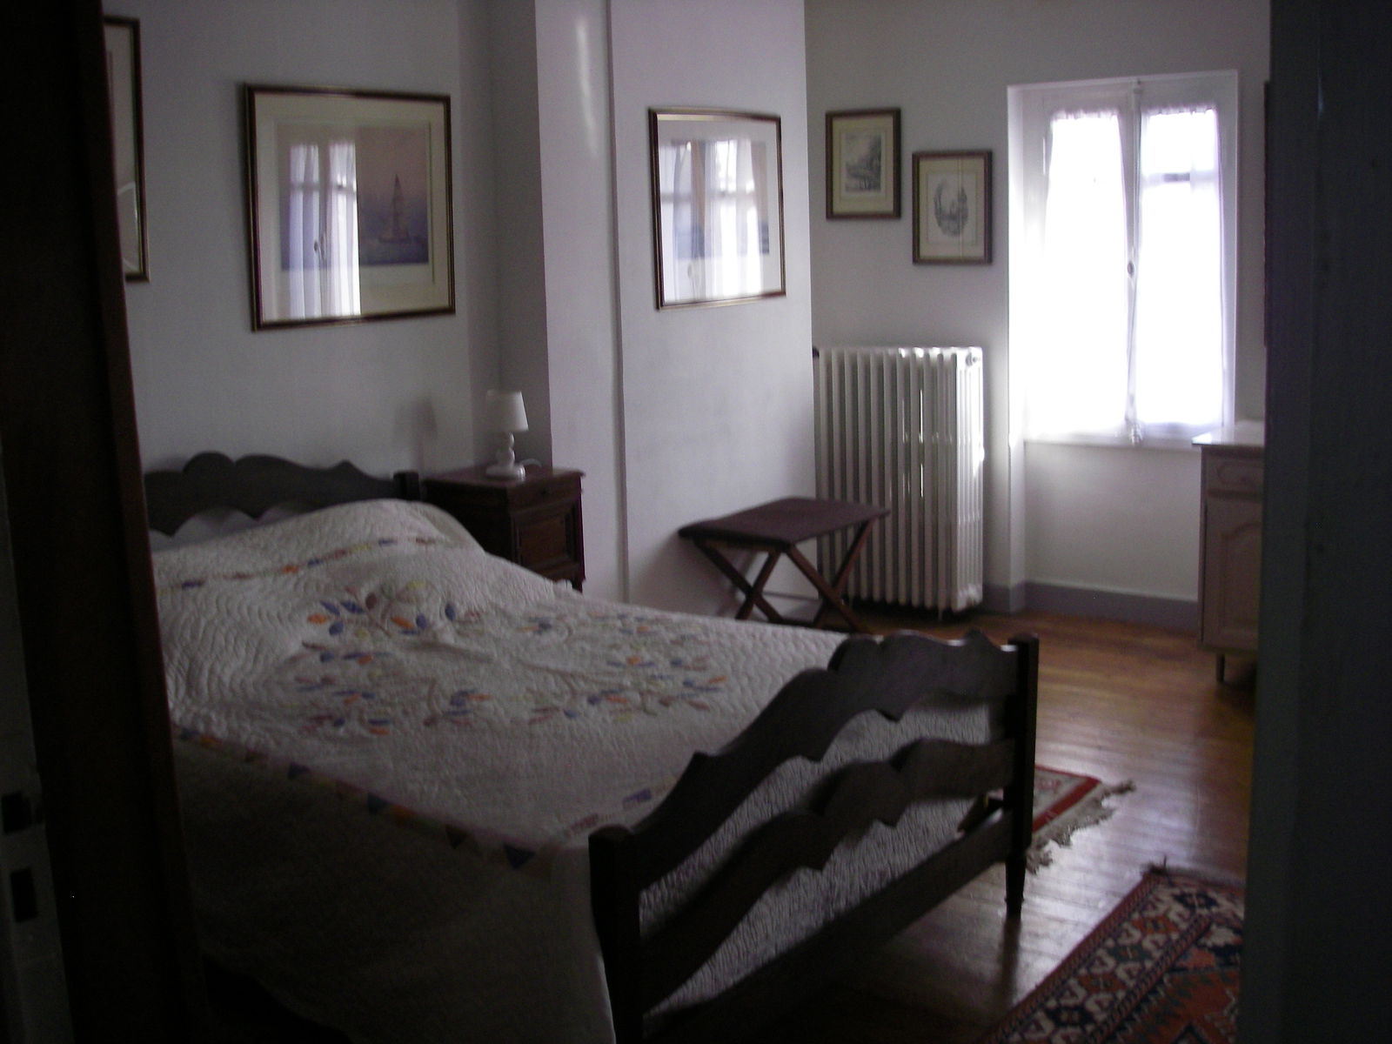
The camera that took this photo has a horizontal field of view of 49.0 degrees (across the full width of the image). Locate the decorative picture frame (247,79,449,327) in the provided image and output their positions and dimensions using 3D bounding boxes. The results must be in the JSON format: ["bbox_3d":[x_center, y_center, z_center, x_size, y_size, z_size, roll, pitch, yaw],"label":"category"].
[{"bbox_3d":[-0.973,-0.903,4.376,0.027,0.647,0.713,7,14,39],"label":"decorative picture frame"}]

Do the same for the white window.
[{"bbox_3d":[1.593,-0.950,5.733,0.836,1.261,0.053,7,14,39],"label":"white window"}]

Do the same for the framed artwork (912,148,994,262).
[{"bbox_3d":[0.996,-1.240,6.024,0.352,0.434,0.030,7,14,39],"label":"framed artwork"}]

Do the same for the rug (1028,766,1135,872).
[{"bbox_3d":[0.494,0.719,4.321,1.322,0.012,0.714,7,14,39],"label":"rug"}]

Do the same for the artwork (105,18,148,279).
[{"bbox_3d":[-1.627,-0.866,3.559,0.027,0.648,0.682,7,14,39],"label":"artwork"}]

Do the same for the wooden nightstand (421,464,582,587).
[{"bbox_3d":[-0.579,0.259,4.784,0.357,0.813,0.342,7,14,39],"label":"wooden nightstand"}]

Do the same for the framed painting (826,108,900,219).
[{"bbox_3d":[0.671,-1.466,6.258,0.361,0.439,0.030,7,14,39],"label":"framed painting"}]

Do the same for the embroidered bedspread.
[{"bbox_3d":[-0.462,0.421,3.404,1.892,0.745,1.452,7,14,39],"label":"embroidered bedspread"}]

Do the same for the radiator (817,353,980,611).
[{"bbox_3d":[0.819,-0.178,6.191,0.669,1.087,0.198,7,14,39],"label":"radiator"}]

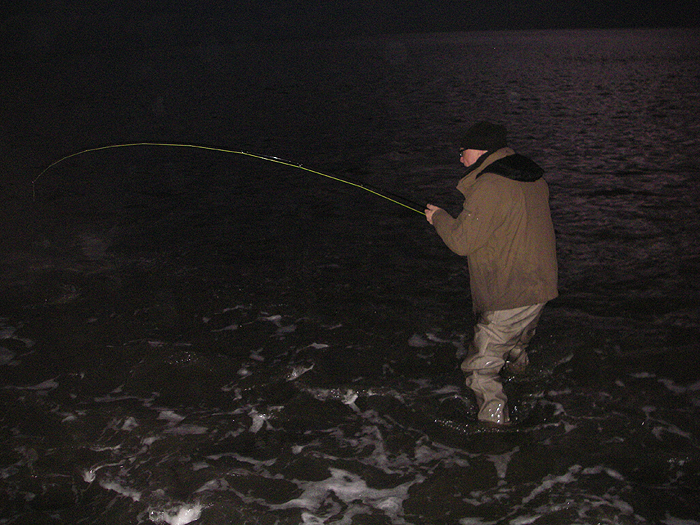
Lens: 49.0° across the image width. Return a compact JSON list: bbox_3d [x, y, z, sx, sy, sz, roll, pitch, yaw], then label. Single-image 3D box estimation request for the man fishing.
[{"bbox_3d":[0.730,0.115,4.030,0.680,1.700,0.620,8,19,31],"label":"man fishing"}]

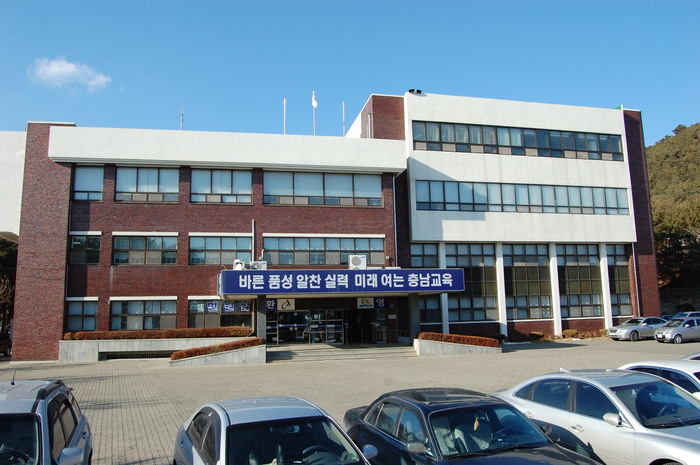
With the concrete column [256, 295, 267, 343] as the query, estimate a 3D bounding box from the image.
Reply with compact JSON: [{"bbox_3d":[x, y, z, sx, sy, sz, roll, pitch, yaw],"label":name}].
[{"bbox_3d":[-4.548,4.722,27.125,0.450,2.861,0.450,1,-8,-12],"label":"concrete column"}]

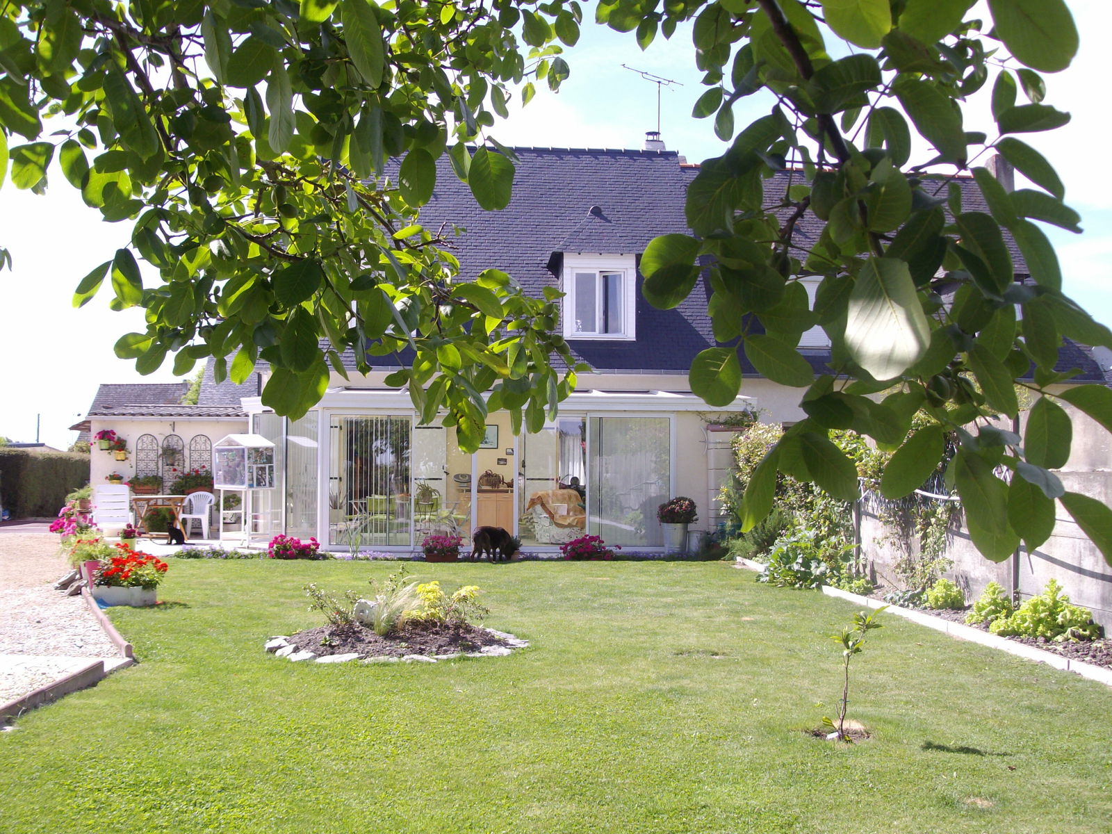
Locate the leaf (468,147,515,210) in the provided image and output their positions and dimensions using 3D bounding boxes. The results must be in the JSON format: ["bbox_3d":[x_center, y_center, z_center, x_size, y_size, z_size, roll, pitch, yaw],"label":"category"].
[{"bbox_3d":[-0.117,-0.434,2.100,0.082,0.126,0.035,-9,0,-1],"label":"leaf"}]

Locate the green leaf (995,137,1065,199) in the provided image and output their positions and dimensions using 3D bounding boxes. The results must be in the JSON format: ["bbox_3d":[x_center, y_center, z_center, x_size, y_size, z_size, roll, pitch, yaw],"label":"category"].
[{"bbox_3d":[0.636,-0.332,1.550,0.118,0.048,0.035,38,-8,0],"label":"green leaf"}]

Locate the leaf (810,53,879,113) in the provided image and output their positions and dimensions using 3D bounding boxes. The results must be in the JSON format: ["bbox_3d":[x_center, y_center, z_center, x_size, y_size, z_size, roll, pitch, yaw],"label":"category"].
[{"bbox_3d":[0.350,-0.404,1.402,0.093,0.061,0.040,-25,8,19],"label":"leaf"}]

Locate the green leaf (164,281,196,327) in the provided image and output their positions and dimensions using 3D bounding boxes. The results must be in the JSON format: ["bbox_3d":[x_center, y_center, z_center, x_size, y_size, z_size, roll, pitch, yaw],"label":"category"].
[{"bbox_3d":[-0.796,-0.238,2.450,0.064,0.105,0.035,17,0,-19],"label":"green leaf"}]

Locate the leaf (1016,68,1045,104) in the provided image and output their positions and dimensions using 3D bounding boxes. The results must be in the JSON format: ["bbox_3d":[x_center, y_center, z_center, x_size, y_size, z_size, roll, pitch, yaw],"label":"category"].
[{"bbox_3d":[0.819,-0.572,2.000,0.040,0.074,0.030,-34,0,-5],"label":"leaf"}]

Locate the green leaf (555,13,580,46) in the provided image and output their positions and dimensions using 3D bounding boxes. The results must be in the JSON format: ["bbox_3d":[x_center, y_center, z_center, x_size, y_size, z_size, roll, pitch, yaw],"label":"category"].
[{"bbox_3d":[0.028,-0.924,2.750,0.058,0.094,0.030,-13,0,5],"label":"green leaf"}]

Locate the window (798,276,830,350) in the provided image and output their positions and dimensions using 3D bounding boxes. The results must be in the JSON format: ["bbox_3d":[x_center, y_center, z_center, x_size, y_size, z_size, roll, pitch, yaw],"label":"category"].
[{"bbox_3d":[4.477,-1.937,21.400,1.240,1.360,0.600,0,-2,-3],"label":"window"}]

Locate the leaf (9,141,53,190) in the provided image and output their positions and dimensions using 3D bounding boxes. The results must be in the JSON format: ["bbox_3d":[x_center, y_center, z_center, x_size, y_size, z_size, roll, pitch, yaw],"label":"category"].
[{"bbox_3d":[-1.226,-0.587,2.700,0.098,0.112,0.050,1,-2,-11],"label":"leaf"}]

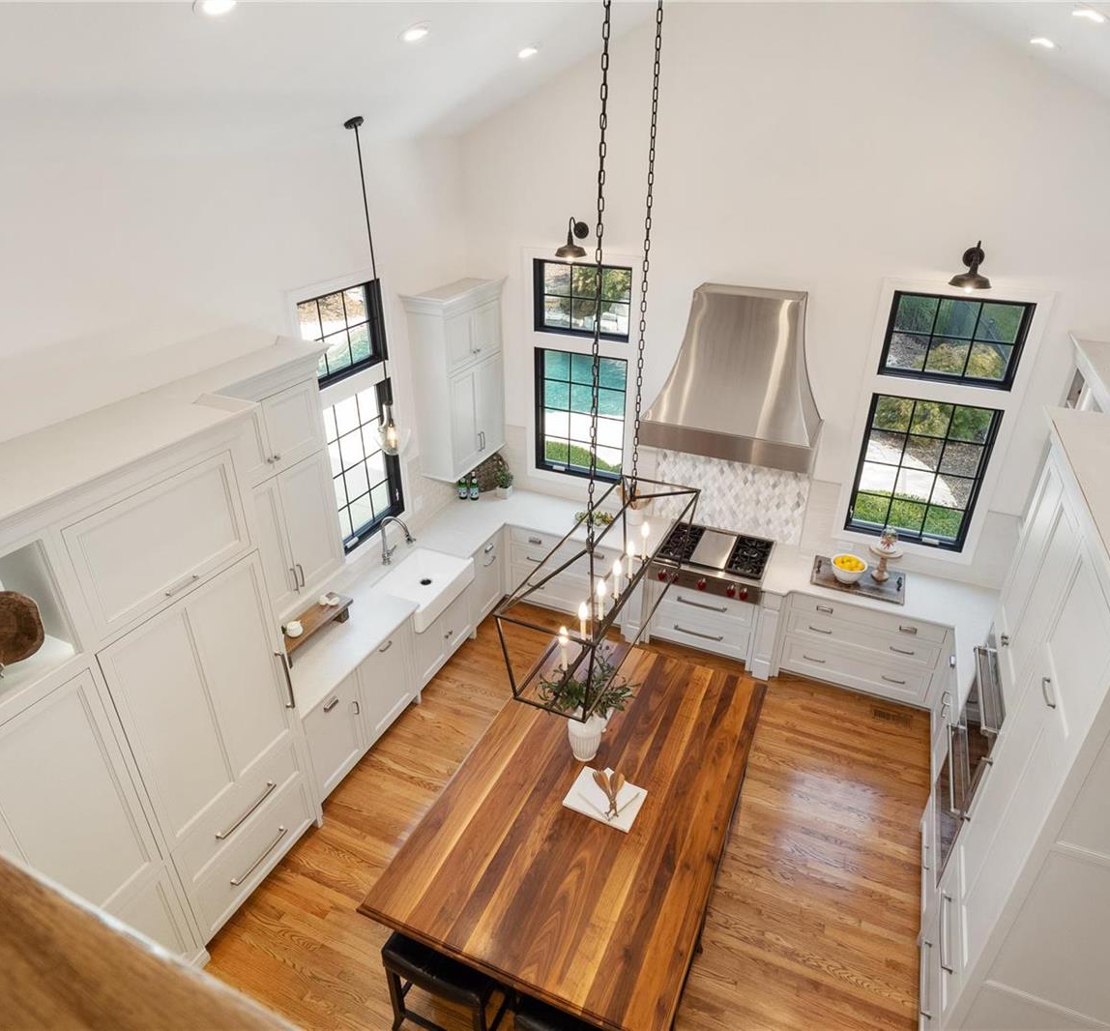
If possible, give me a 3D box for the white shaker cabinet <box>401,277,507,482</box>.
[{"bbox_3d":[-0.800,-1.196,6.015,0.400,1.575,1.090,12,31,20],"label":"white shaker cabinet"}]

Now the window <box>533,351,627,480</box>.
[{"bbox_3d":[0.228,-0.886,6.179,0.855,1.154,0.100,12,31,21],"label":"window"}]

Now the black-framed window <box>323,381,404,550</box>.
[{"bbox_3d":[-1.486,-0.377,5.286,0.100,1.166,0.846,12,31,21],"label":"black-framed window"}]

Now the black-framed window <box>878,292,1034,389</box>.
[{"bbox_3d":[2.730,-1.201,4.716,0.837,0.583,0.100,12,31,21],"label":"black-framed window"}]

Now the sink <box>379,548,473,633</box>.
[{"bbox_3d":[-1.089,0.569,5.550,0.574,0.226,0.800,12,31,21],"label":"sink"}]

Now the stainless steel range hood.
[{"bbox_3d":[1.355,-1.054,5.113,1.241,1.157,0.559,12,31,21],"label":"stainless steel range hood"}]

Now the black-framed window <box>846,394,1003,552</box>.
[{"bbox_3d":[2.741,-0.321,5.187,0.843,1.142,0.100,12,31,21],"label":"black-framed window"}]

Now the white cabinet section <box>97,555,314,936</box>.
[{"bbox_3d":[-1.998,1.212,3.749,0.620,2.040,0.888,13,30,20],"label":"white cabinet section"}]

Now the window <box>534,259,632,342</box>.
[{"bbox_3d":[0.230,-1.779,5.694,0.855,0.589,0.100,12,31,21],"label":"window"}]

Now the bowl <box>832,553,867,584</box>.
[{"bbox_3d":[2.264,0.425,5.307,0.267,0.165,0.267,12,31,21],"label":"bowl"}]

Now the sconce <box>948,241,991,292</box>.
[{"bbox_3d":[2.756,-1.648,4.509,0.265,0.295,0.335,12,31,20],"label":"sconce"}]

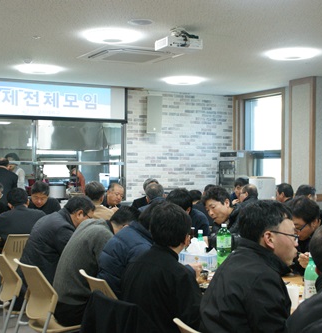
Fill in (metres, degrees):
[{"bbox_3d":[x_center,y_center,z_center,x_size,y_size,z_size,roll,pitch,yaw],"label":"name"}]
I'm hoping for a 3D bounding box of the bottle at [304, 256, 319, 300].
[{"bbox_3d":[0.714,0.530,2.950,0.076,0.245,0.076,0,0,0],"label":"bottle"}]

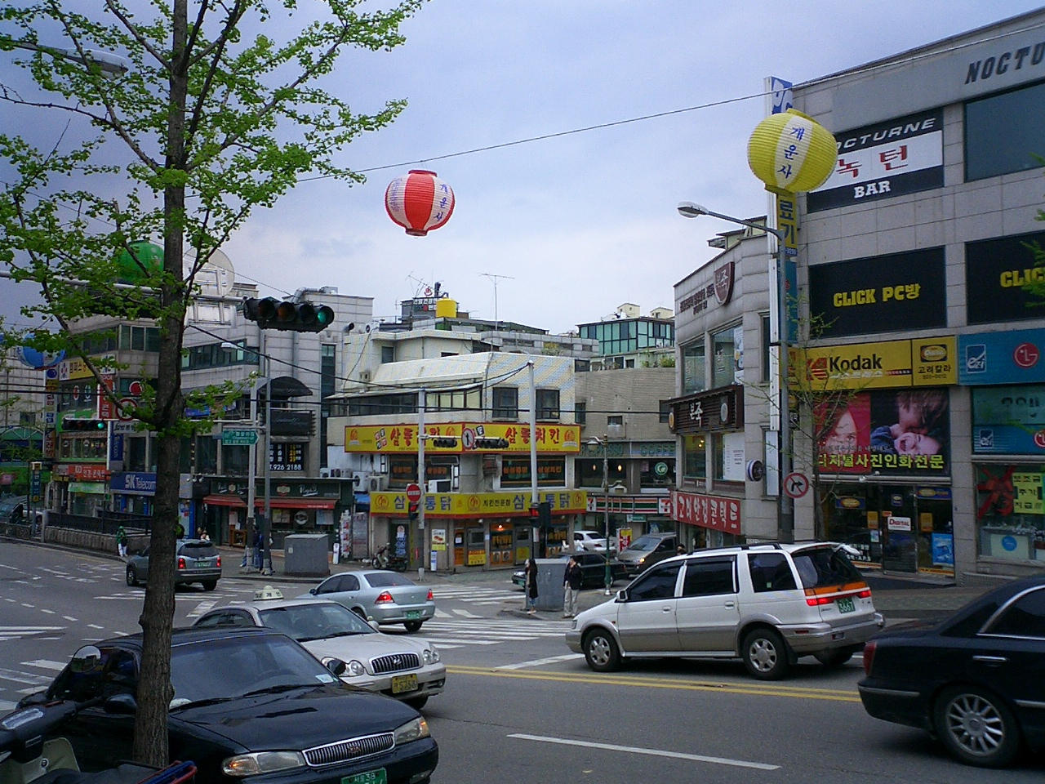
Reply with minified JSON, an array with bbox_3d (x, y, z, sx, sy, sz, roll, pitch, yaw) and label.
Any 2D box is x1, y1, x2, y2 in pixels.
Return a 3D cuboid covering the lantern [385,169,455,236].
[{"bbox_3d":[-1.424,-2.611,15.400,0.960,0.900,0.960,5,-3,0],"label":"lantern"}]

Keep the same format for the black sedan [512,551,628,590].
[{"bbox_3d":[1.890,6.980,43.700,4.600,1.410,1.760,2,-7,-35],"label":"black sedan"}]

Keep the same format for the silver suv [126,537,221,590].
[{"bbox_3d":[-12.850,6.250,40.900,4.600,1.740,1.870,-6,-8,44],"label":"silver suv"}]

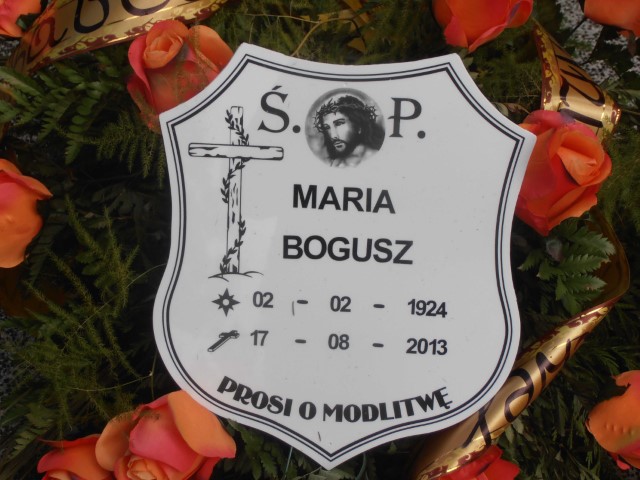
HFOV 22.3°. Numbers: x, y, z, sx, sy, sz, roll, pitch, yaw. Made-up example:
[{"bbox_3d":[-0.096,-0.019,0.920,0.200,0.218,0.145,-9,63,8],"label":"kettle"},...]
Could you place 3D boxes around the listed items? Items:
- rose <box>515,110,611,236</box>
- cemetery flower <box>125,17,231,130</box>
[{"bbox_3d":[0.144,-0.040,0.970,0.066,0.058,0.066,-12,90,-37],"label":"rose"},{"bbox_3d":[-0.084,-0.096,0.970,0.065,0.062,0.065,-26,52,0],"label":"cemetery flower"}]

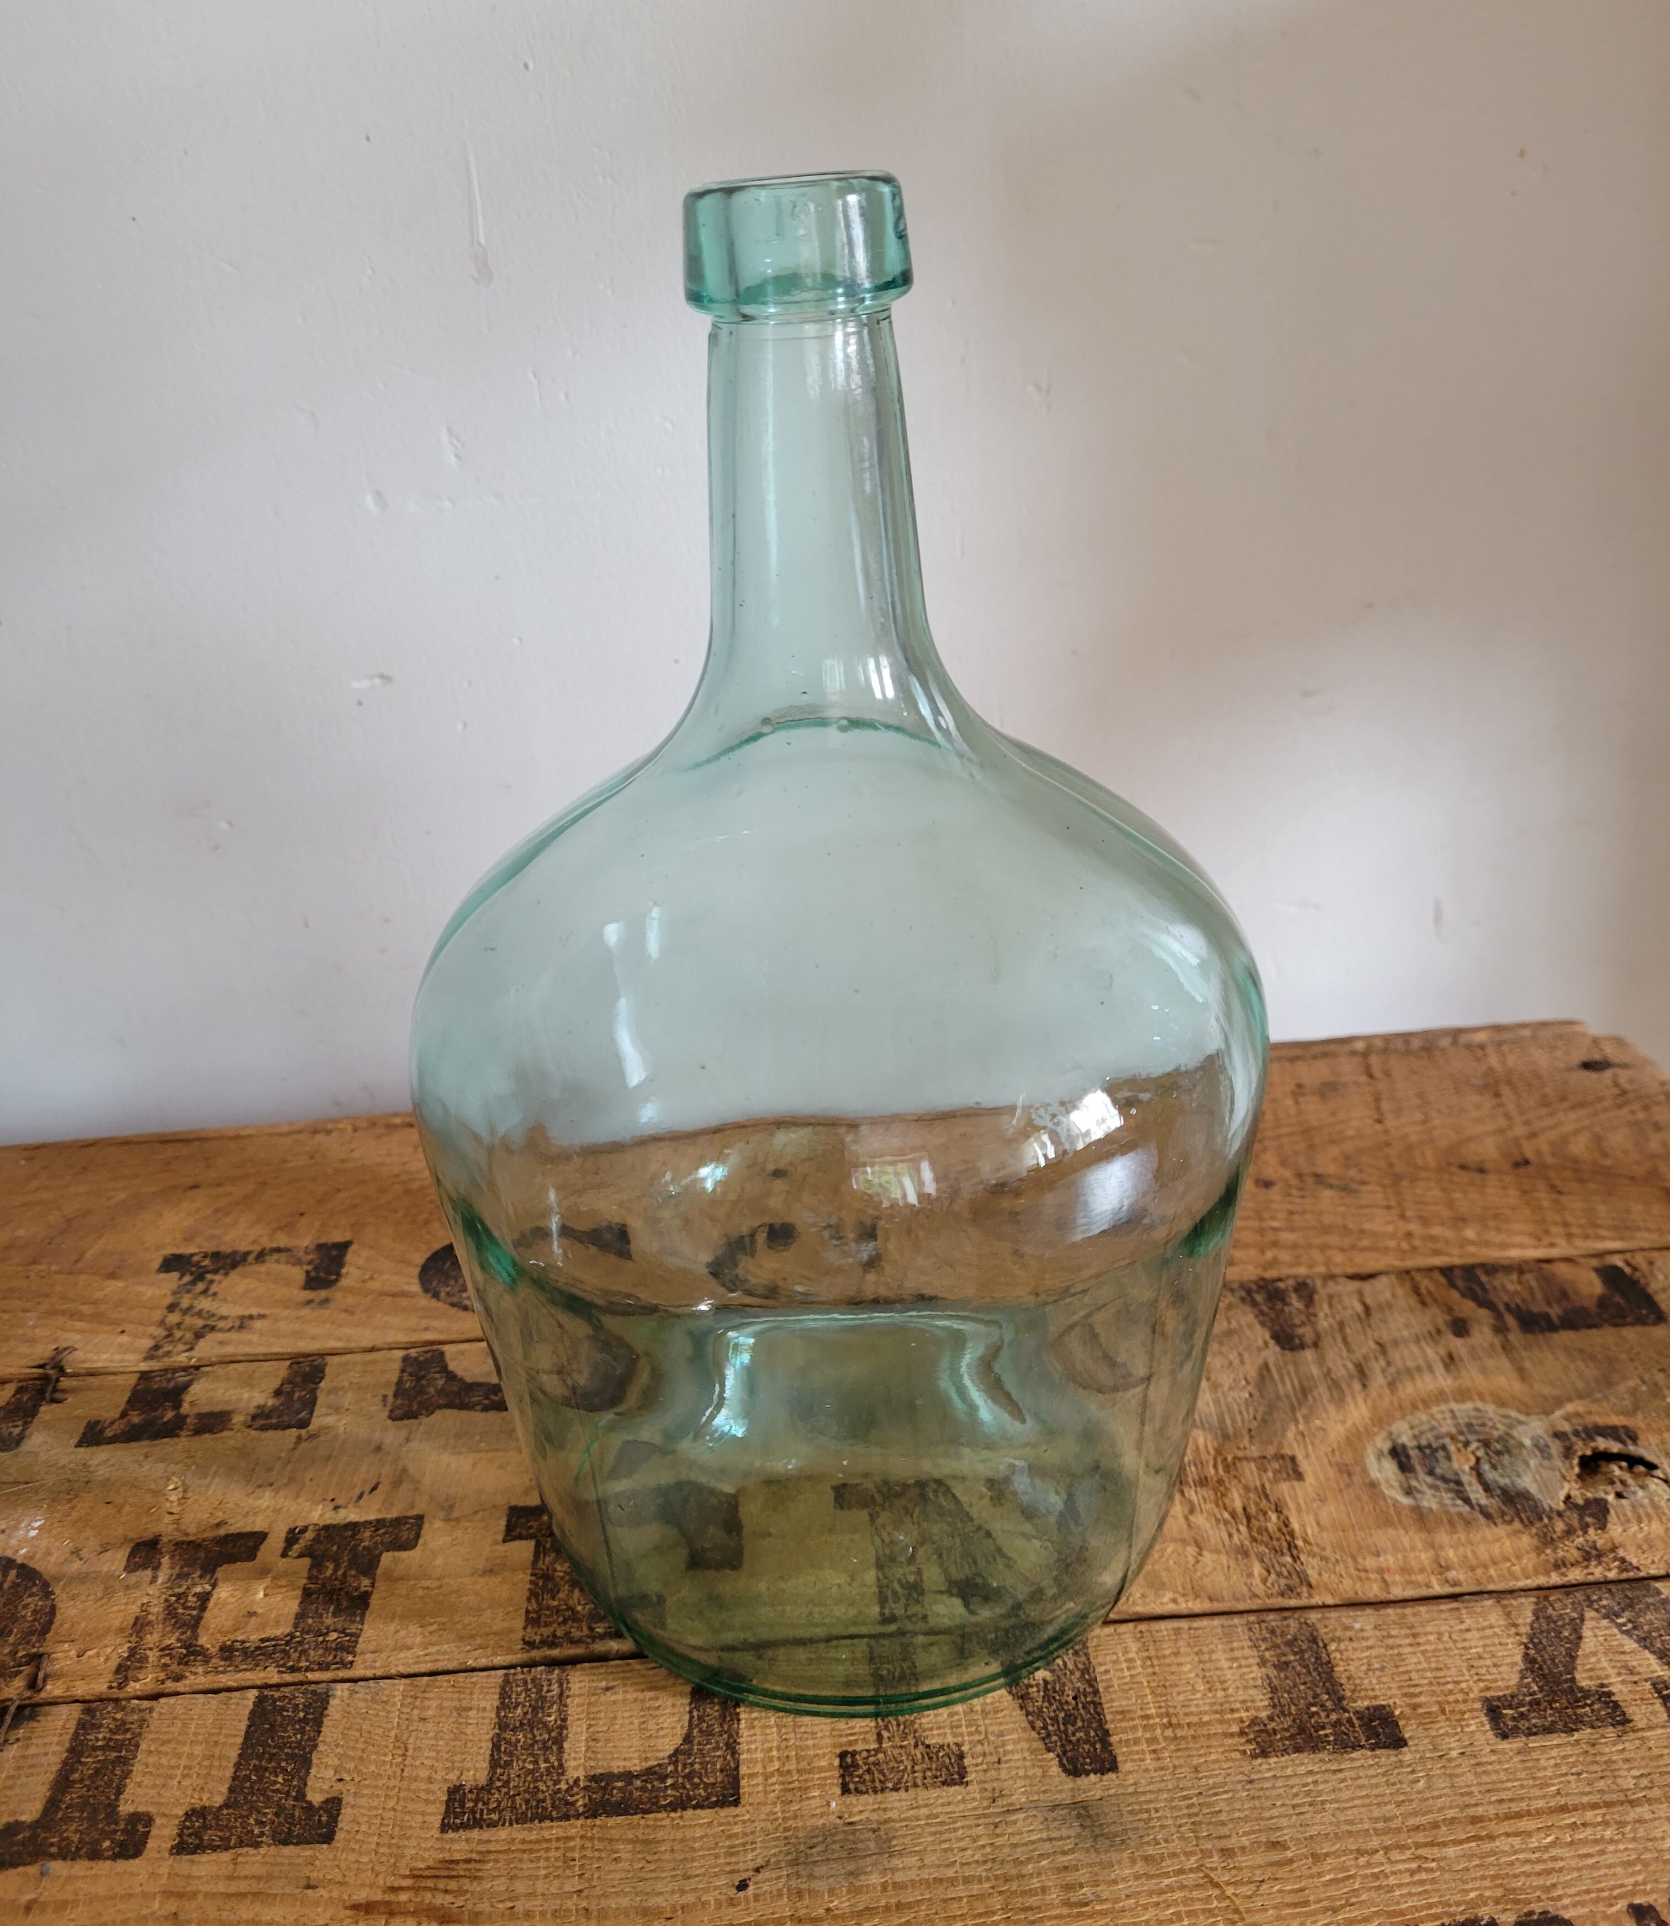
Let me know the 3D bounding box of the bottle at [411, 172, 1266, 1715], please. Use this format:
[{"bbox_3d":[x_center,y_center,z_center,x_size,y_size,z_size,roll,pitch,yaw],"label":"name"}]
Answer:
[{"bbox_3d":[0.000,-0.003,0.371,0.188,0.310,0.188,-3,27,0],"label":"bottle"}]

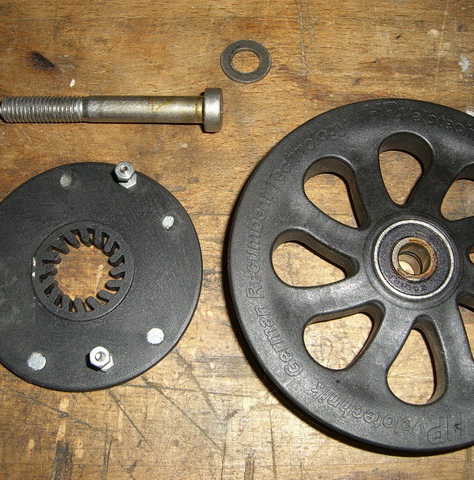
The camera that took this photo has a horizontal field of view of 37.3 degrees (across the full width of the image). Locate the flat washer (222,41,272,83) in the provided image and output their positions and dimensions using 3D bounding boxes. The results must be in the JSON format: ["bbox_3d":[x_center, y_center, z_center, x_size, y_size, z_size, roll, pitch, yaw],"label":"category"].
[{"bbox_3d":[0.003,-0.056,0.220,0.016,0.002,0.016,0,73,-1],"label":"flat washer"}]

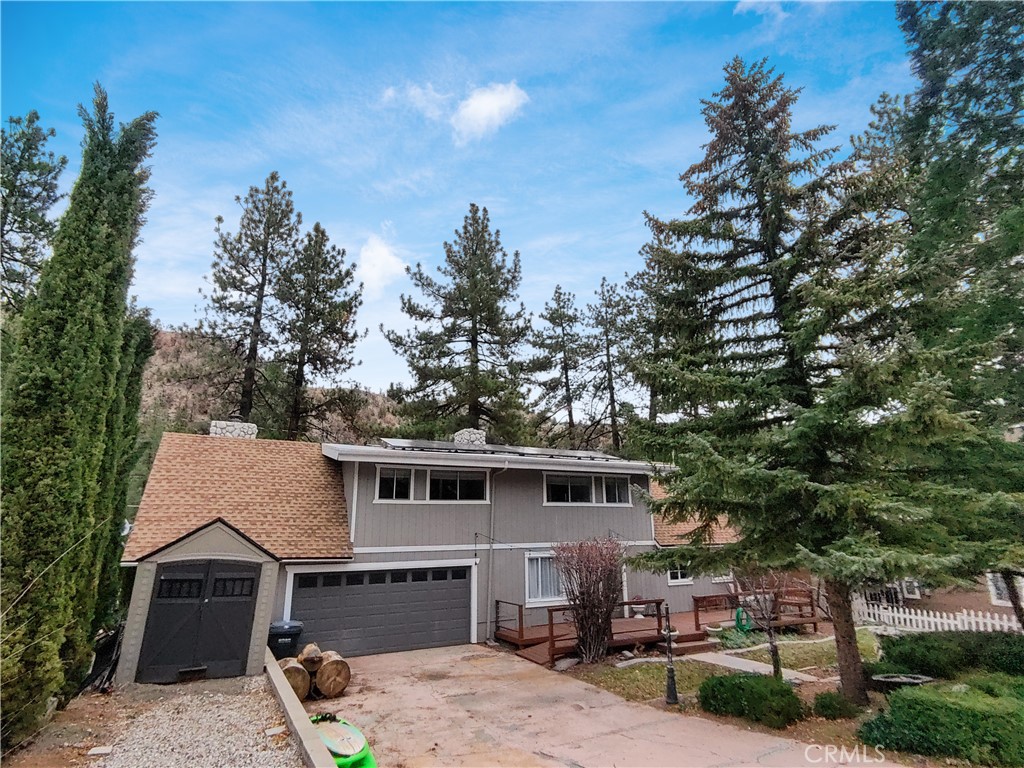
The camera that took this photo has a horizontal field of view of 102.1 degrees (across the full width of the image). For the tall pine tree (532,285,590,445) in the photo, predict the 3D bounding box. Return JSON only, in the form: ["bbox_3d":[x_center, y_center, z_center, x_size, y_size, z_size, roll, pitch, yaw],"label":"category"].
[{"bbox_3d":[4.095,1.944,31.244,4.500,20.680,4.500,6,-15,-18],"label":"tall pine tree"}]

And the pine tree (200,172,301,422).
[{"bbox_3d":[-13.602,-1.524,21.371,5.000,21.960,5.000,6,-15,-18],"label":"pine tree"}]

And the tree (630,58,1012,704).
[{"bbox_3d":[7.065,-1.627,10.302,6.800,16.400,6.800,6,-15,-18],"label":"tree"}]

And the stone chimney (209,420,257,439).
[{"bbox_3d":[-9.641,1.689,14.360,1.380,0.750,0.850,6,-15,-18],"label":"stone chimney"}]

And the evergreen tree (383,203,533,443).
[{"bbox_3d":[-2.486,-1.034,25.428,8.800,23.350,8.800,6,-15,-18],"label":"evergreen tree"}]

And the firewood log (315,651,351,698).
[{"bbox_3d":[-3.749,6.000,8.520,0.640,0.640,0.460,13,-19,-39],"label":"firewood log"}]

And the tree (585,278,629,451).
[{"bbox_3d":[7.231,1.683,30.189,4.600,20.740,4.600,6,-15,-18],"label":"tree"}]

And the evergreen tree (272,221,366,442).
[{"bbox_3d":[-11.322,-0.039,21.823,4.900,19.370,4.900,6,-15,-18],"label":"evergreen tree"}]

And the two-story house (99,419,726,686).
[{"bbox_3d":[-1.615,5.334,15.866,18.700,6.300,8.200,6,-15,-18],"label":"two-story house"}]

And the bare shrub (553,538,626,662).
[{"bbox_3d":[2.070,5.649,10.880,1.850,2.950,1.850,1,-14,0],"label":"bare shrub"}]

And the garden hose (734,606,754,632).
[{"bbox_3d":[7.299,7.393,13.000,0.580,0.780,0.300,6,-15,-18],"label":"garden hose"}]

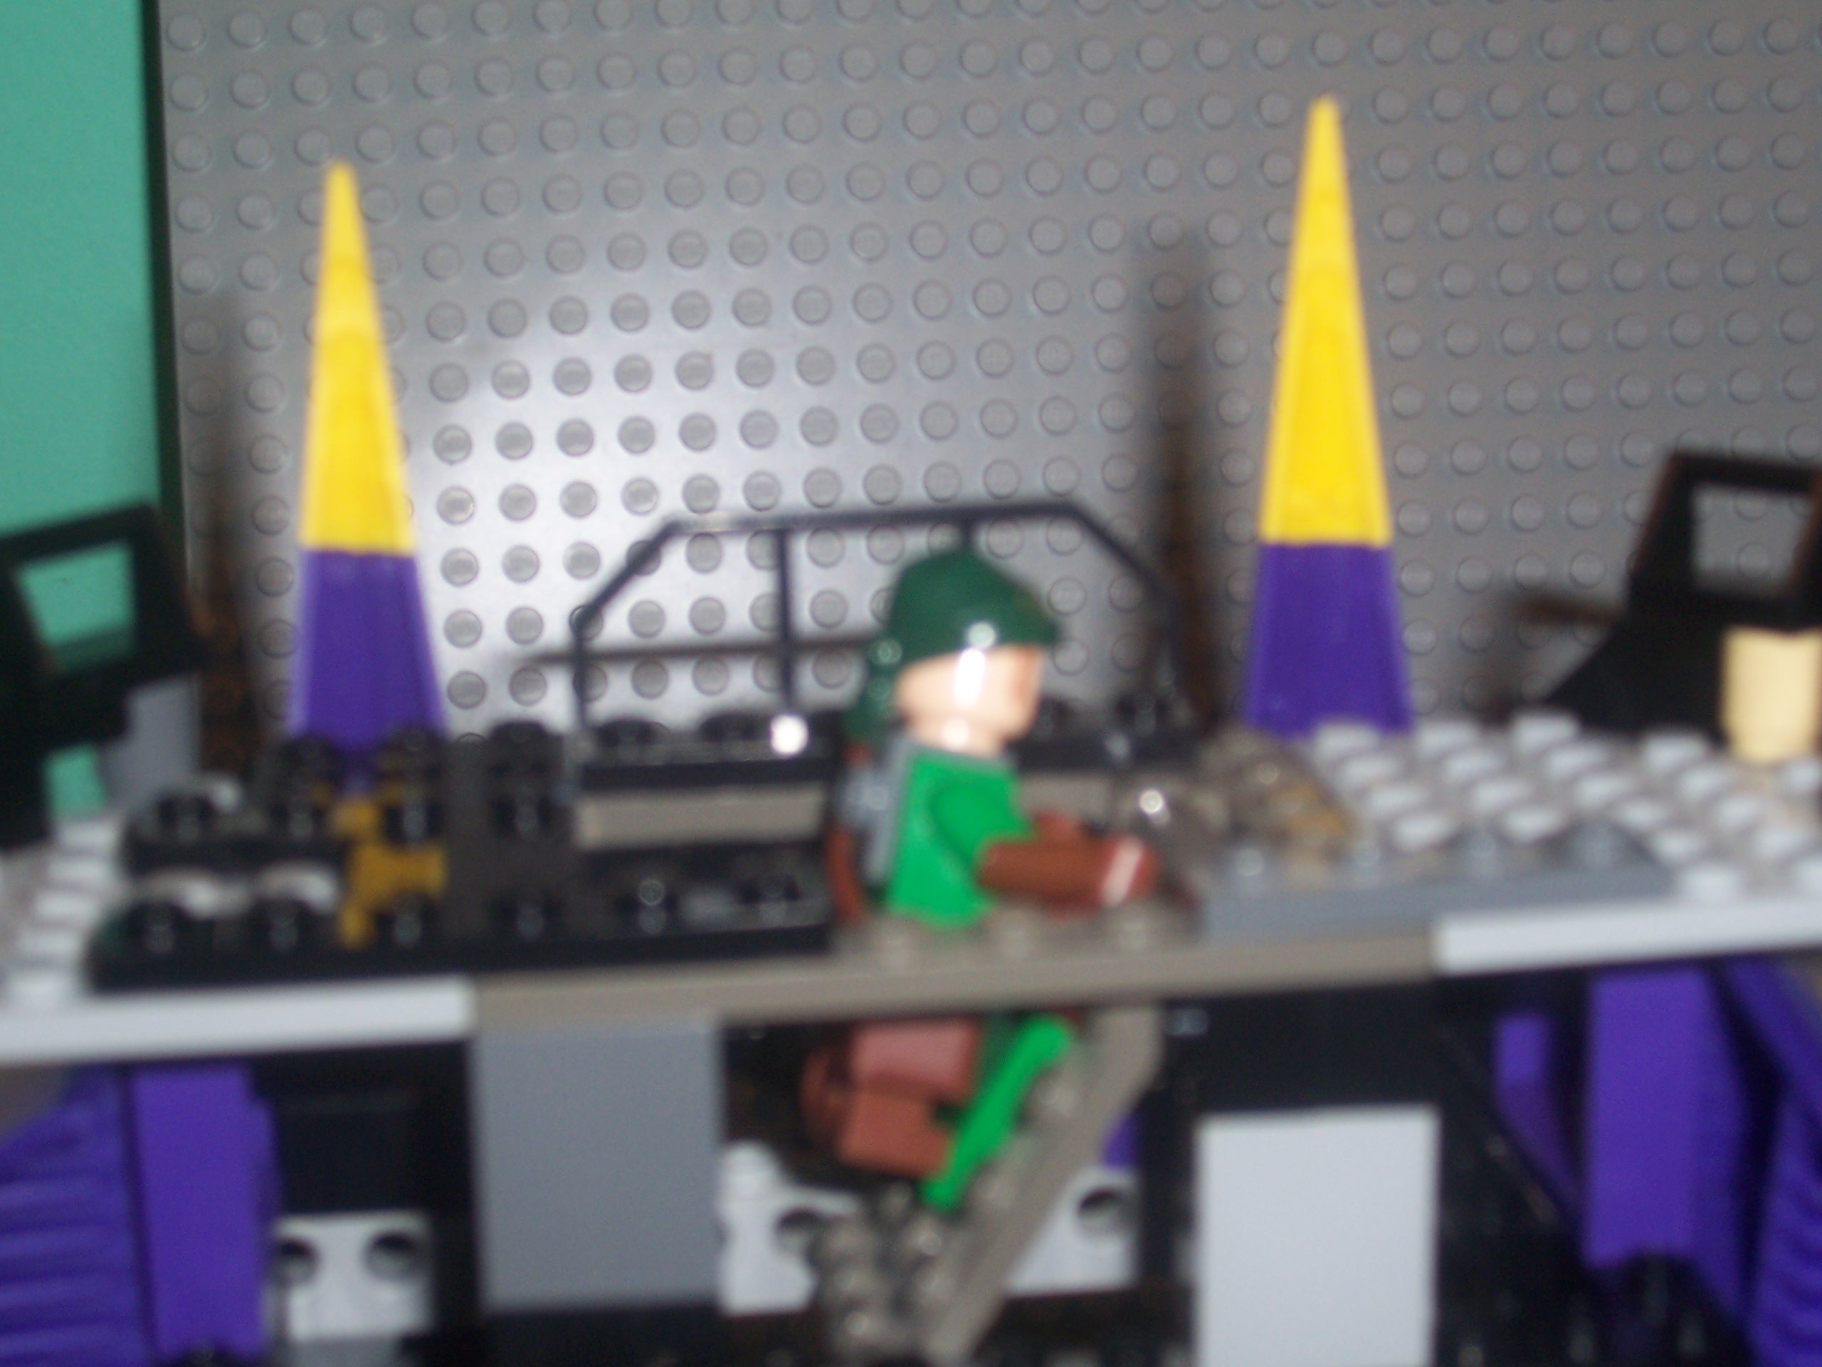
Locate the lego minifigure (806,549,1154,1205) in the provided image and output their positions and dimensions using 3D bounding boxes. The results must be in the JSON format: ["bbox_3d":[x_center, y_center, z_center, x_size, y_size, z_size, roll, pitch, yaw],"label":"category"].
[{"bbox_3d":[0.005,0.013,0.244,0.021,0.043,0.020,1,14,-11],"label":"lego minifigure"}]

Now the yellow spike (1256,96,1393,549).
[{"bbox_3d":[0.033,-0.029,0.278,0.011,0.035,0.010,-3,14,-6],"label":"yellow spike"}]

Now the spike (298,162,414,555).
[{"bbox_3d":[-0.045,-0.026,0.277,0.009,0.030,0.009,-3,14,-6],"label":"spike"}]

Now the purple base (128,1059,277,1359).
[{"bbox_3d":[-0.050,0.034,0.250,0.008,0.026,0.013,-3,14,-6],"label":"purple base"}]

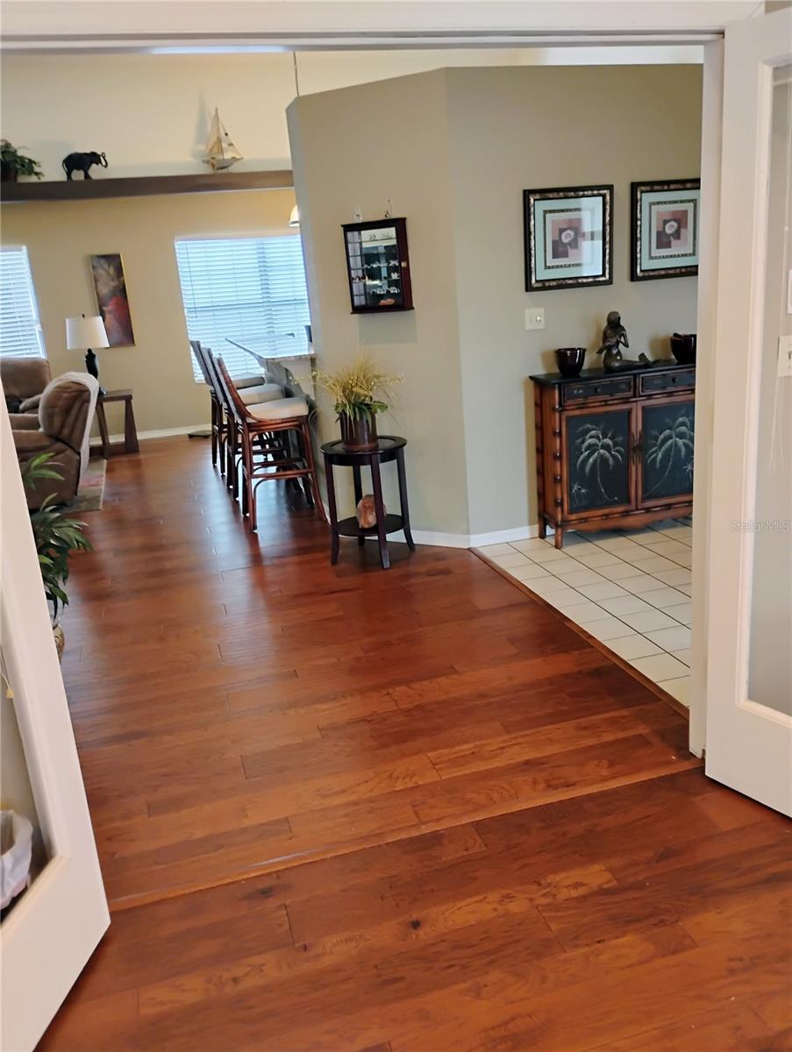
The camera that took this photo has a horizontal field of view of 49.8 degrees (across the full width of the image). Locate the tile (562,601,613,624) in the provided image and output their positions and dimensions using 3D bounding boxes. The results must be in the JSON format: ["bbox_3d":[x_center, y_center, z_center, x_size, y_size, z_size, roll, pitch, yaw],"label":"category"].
[{"bbox_3d":[0.843,0.392,3.823,0.193,0.010,0.202,-9,17,-13],"label":"tile"}]

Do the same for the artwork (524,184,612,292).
[{"bbox_3d":[0.934,-1.551,4.589,0.513,0.512,0.030,-9,17,-14],"label":"artwork"}]

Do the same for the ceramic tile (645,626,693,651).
[{"bbox_3d":[1.175,0.478,3.584,0.205,0.010,0.205,-9,17,-14],"label":"ceramic tile"}]

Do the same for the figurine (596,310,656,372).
[{"bbox_3d":[1.232,-1.003,4.592,0.360,0.306,0.165,-9,17,-13],"label":"figurine"}]

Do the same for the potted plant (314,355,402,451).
[{"bbox_3d":[-0.201,-0.673,4.636,0.470,0.510,0.430,-9,17,-14],"label":"potted plant"}]

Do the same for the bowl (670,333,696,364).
[{"bbox_3d":[1.602,-0.979,4.703,0.168,0.142,0.168,-4,16,1],"label":"bowl"}]

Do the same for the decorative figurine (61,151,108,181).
[{"bbox_3d":[-3.224,-3.735,8.854,0.447,0.275,0.160,-8,16,-14],"label":"decorative figurine"}]

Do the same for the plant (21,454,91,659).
[{"bbox_3d":[-1.458,0.177,3.403,0.540,1.000,0.540,-8,16,-14],"label":"plant"}]

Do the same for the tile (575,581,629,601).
[{"bbox_3d":[0.982,0.311,4.061,0.201,0.010,0.202,-9,17,-13],"label":"tile"}]

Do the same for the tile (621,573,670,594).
[{"bbox_3d":[1.205,0.289,4.204,0.205,0.010,0.205,-9,17,-14],"label":"tile"}]

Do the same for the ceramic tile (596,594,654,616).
[{"bbox_3d":[1.061,0.373,3.962,0.205,0.010,0.205,-9,17,-14],"label":"ceramic tile"}]

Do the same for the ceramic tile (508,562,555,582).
[{"bbox_3d":[0.680,0.239,4.396,0.193,0.010,0.202,-9,17,-13],"label":"ceramic tile"}]

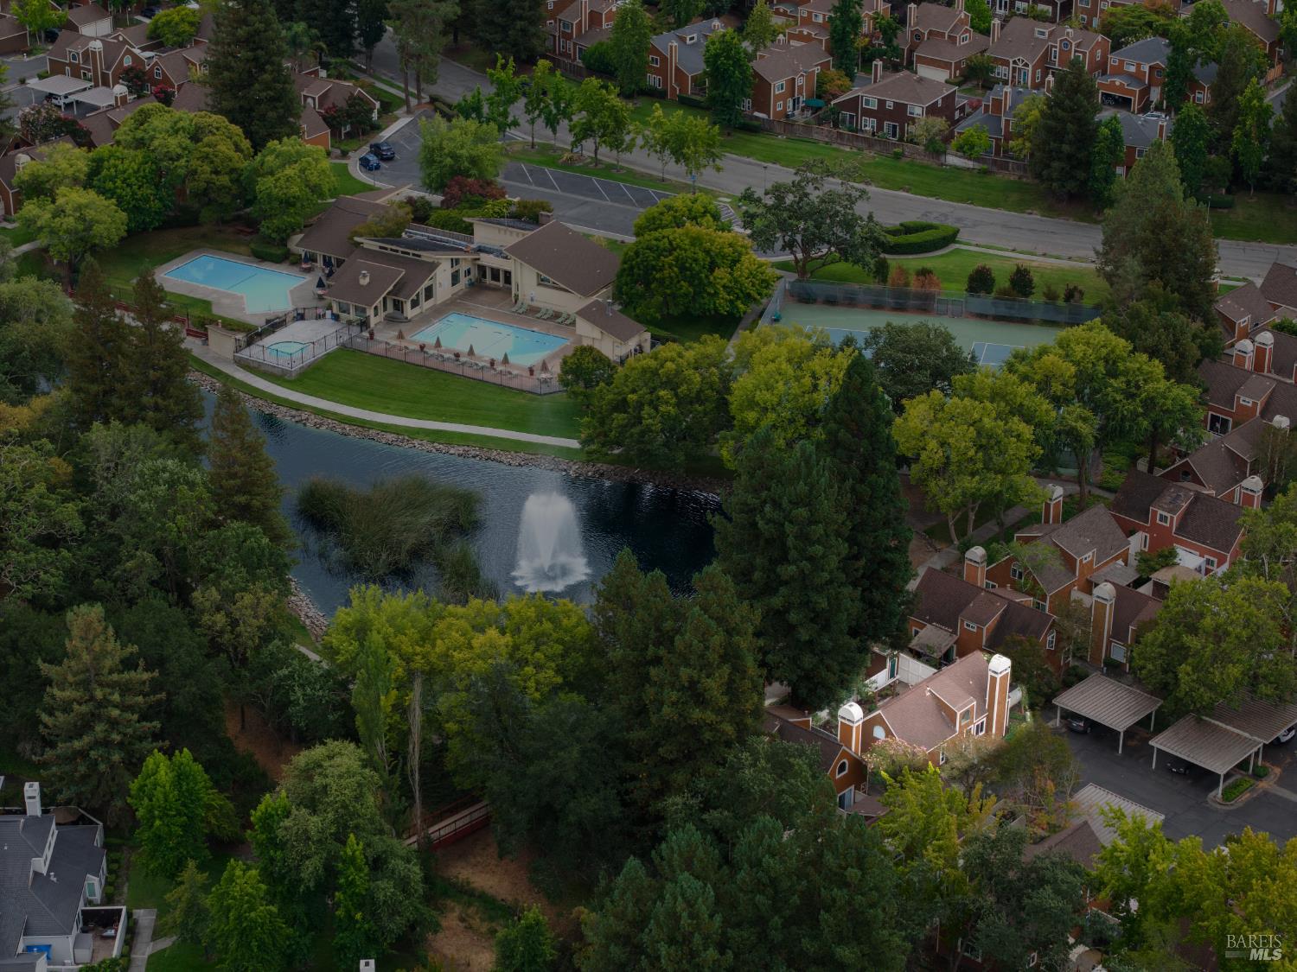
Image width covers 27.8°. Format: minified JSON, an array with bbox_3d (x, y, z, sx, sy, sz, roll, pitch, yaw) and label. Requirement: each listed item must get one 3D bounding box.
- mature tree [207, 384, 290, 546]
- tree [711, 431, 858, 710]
[{"bbox_3d":[-35.970,-0.520,230.760,8.400,18.440,8.400,0,26,0],"label":"mature tree"},{"bbox_3d":[10.810,6.940,212.400,11.200,24.000,11.200,0,26,0],"label":"tree"}]

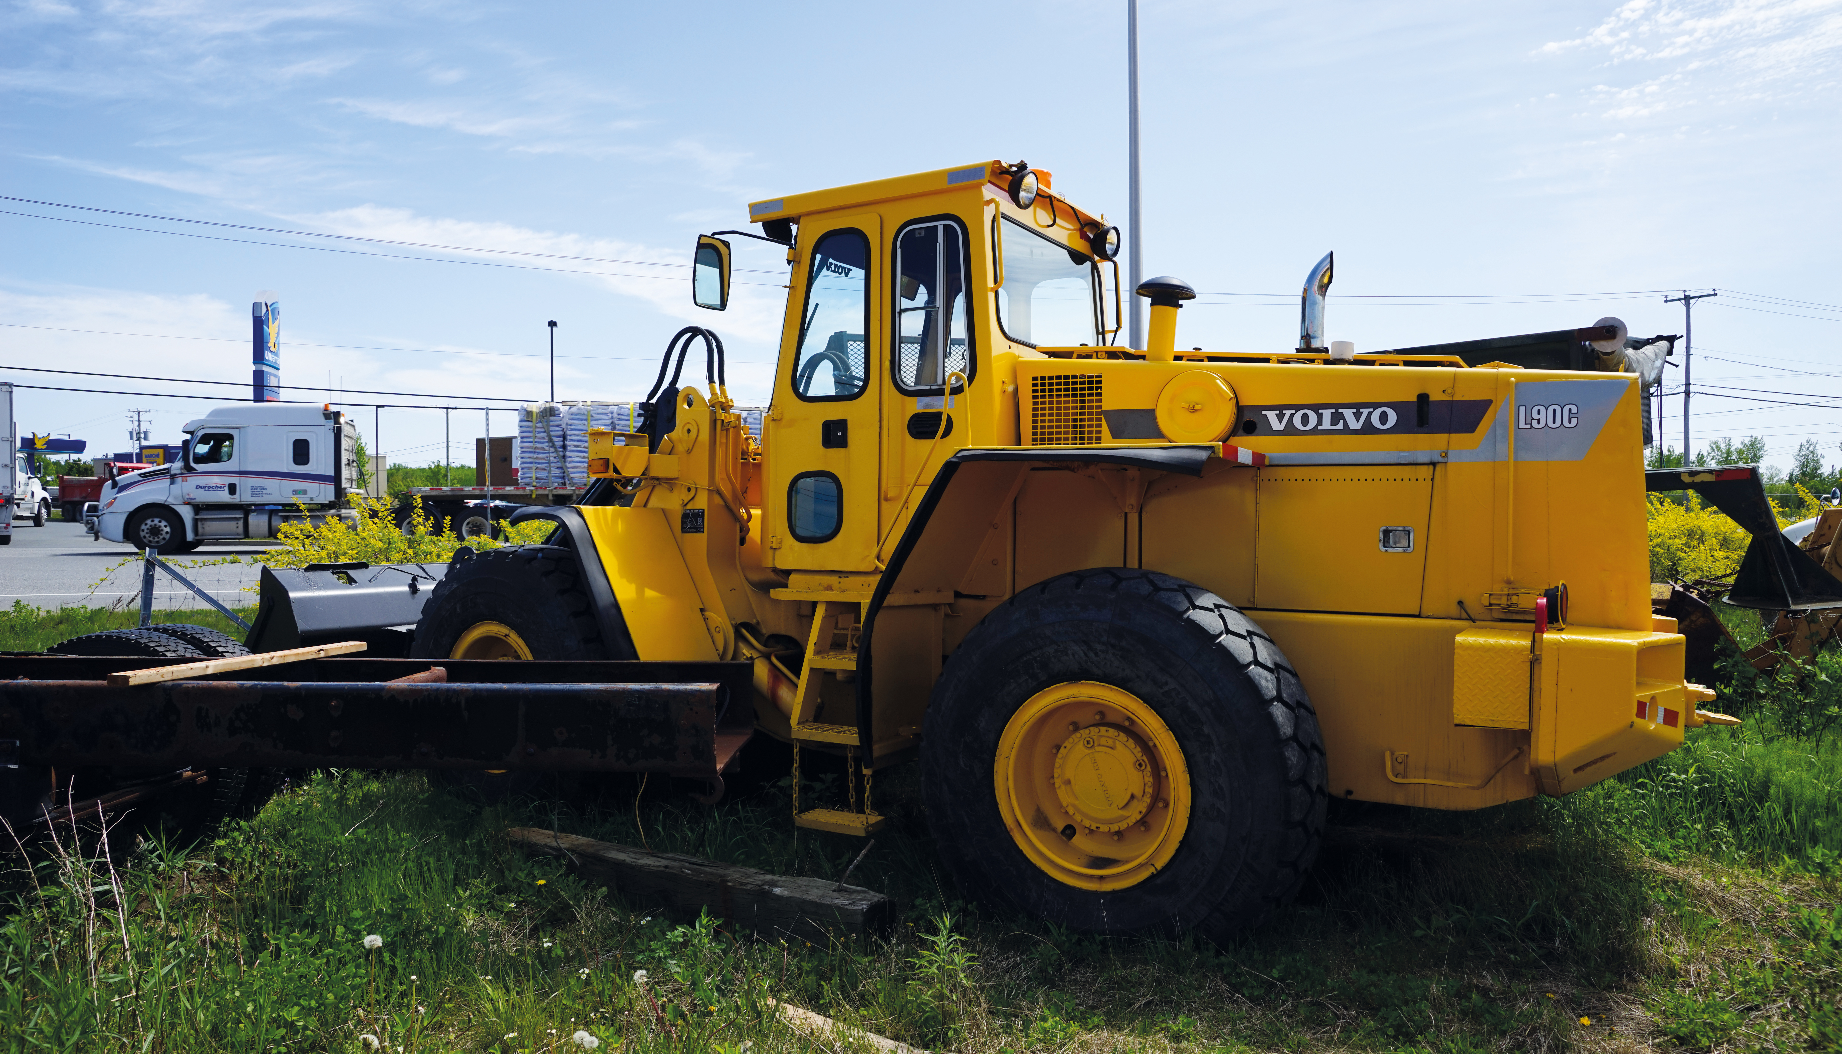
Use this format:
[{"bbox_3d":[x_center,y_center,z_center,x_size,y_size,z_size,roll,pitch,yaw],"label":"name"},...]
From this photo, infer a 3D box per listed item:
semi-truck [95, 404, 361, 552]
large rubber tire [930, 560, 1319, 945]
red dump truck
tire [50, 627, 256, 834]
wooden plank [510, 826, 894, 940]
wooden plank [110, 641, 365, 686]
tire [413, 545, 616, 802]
[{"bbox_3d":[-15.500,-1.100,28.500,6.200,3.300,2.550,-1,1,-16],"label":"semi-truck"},{"bbox_3d":[0.700,0.885,4.460,1.480,1.460,0.530,0,1,30],"label":"large rubber tire"},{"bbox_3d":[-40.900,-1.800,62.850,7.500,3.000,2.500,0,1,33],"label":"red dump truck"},{"bbox_3d":[-3.460,0.985,5.330,1.050,1.050,0.280,0,1,5],"label":"tire"},{"bbox_3d":[-0.965,1.435,5.000,2.000,0.180,0.200,0,1,35],"label":"wooden plank"},{"bbox_3d":[-2.650,0.533,4.900,0.089,0.038,1.290,0,1,11],"label":"wooden plank"},{"bbox_3d":[-1.920,0.810,6.050,1.480,1.460,0.530,0,1,36],"label":"tire"}]

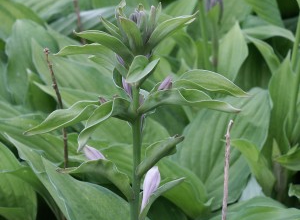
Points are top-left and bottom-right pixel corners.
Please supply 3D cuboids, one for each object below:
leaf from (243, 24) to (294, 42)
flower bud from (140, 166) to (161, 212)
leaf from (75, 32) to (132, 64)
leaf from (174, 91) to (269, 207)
[{"bbox_3d":[0.133,-0.086,1.680,0.062,0.020,0.040,11,24,12],"label":"leaf"},{"bbox_3d":[0.000,0.071,1.330,0.013,0.041,0.013,18,12,0],"label":"flower bud"},{"bbox_3d":[-0.046,-0.063,1.490,0.064,0.018,0.024,26,23,-12],"label":"leaf"},{"bbox_3d":[0.085,0.044,1.750,0.102,0.035,0.140,16,58,15],"label":"leaf"}]

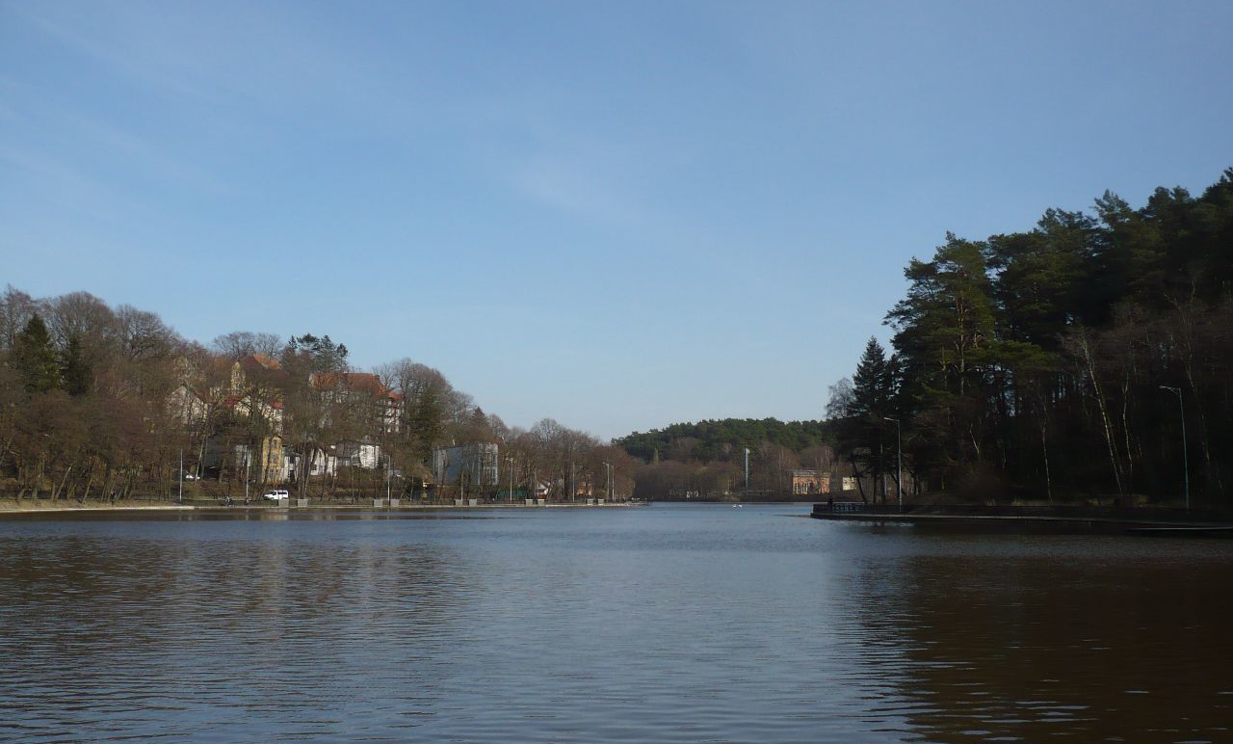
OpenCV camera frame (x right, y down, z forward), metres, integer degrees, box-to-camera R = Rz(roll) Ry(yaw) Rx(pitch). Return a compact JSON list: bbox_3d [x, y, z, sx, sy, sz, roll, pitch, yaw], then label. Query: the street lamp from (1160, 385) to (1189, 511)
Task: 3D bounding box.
[{"bbox_3d":[39.836,5.542,88.774,1.690,9.100,0.300,2,-6,-18],"label":"street lamp"}]

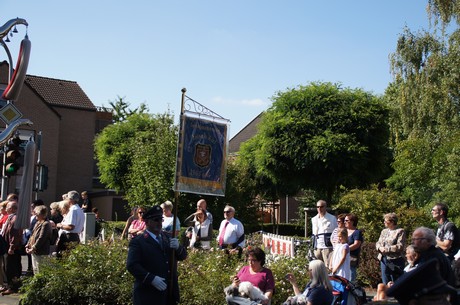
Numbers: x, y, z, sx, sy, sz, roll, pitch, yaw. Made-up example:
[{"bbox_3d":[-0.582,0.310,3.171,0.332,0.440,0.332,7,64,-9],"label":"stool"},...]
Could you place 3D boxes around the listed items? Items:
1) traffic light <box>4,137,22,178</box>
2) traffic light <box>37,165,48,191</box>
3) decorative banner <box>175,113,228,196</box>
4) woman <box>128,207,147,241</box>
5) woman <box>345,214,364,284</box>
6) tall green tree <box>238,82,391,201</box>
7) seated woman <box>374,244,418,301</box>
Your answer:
[{"bbox_3d":[-4.439,0.088,13.600,0.280,0.820,0.350,5,-9,-30],"label":"traffic light"},{"bbox_3d":[-4.021,0.550,14.300,0.270,0.560,0.250,2,-8,-6],"label":"traffic light"},{"bbox_3d":[-0.327,0.023,7.750,0.710,0.930,0.060,9,-11,-37],"label":"decorative banner"},{"bbox_3d":[-1.700,1.819,12.194,0.480,1.630,0.320,2,-8,-12],"label":"woman"},{"bbox_3d":[2.019,1.820,10.894,0.320,1.630,0.470,7,-10,-41],"label":"woman"},{"bbox_3d":[2.190,0.780,17.155,4.100,5.300,4.100,1,-7,0],"label":"tall green tree"},{"bbox_3d":[1.958,1.646,7.800,0.800,1.150,0.550,7,-9,-38],"label":"seated woman"}]

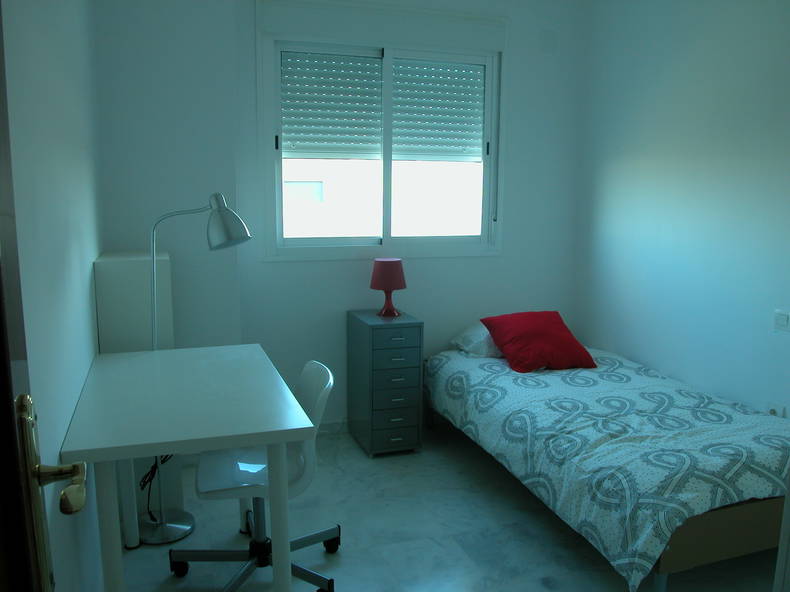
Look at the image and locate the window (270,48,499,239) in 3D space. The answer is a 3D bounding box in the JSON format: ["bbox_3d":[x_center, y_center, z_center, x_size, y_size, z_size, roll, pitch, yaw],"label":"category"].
[{"bbox_3d":[-0.017,-0.803,3.530,1.265,1.070,0.090,-2,8,-16],"label":"window"}]

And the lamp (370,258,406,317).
[{"bbox_3d":[-0.035,-0.042,3.434,0.190,0.295,0.190,0,8,0],"label":"lamp"}]

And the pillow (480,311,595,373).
[{"bbox_3d":[0.764,0.234,3.406,0.460,0.150,0.460,-3,35,-16],"label":"pillow"}]

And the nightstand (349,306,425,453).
[{"bbox_3d":[-0.061,0.453,3.451,0.280,0.690,0.430,-3,9,-19],"label":"nightstand"}]

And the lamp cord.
[{"bbox_3d":[-0.939,0.758,2.515,0.142,0.268,0.120,-2,8,-16],"label":"lamp cord"}]

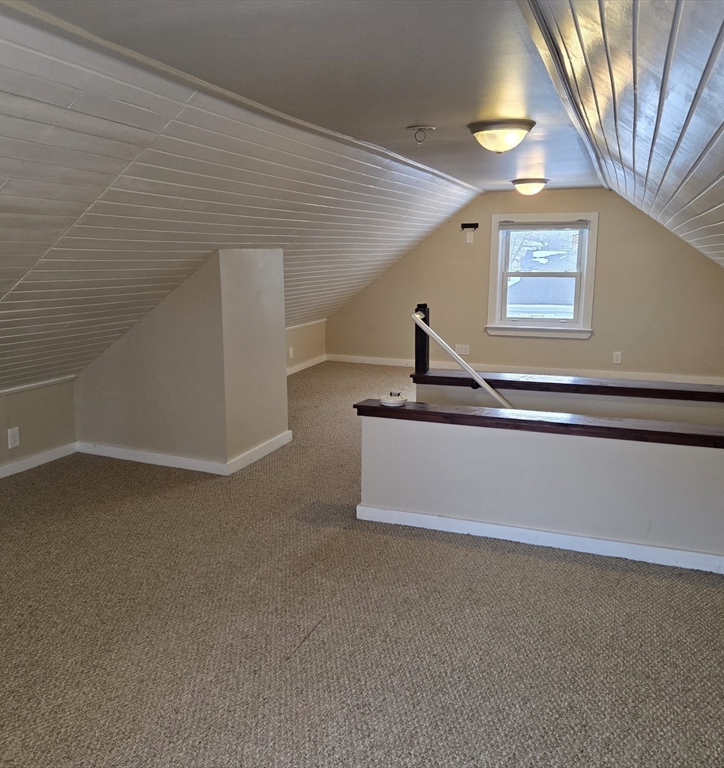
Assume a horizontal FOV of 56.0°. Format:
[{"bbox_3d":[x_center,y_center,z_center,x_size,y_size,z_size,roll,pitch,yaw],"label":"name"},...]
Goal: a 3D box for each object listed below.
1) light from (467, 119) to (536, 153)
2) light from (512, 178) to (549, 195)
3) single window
[{"bbox_3d":[0.756,-1.335,3.701,0.360,0.150,0.360,4,12,21],"label":"light"},{"bbox_3d":[1.644,-1.911,6.647,0.360,0.150,0.360,4,12,21],"label":"light"},{"bbox_3d":[1.951,-1.171,7.429,1.140,1.320,0.120,4,12,21],"label":"single window"}]

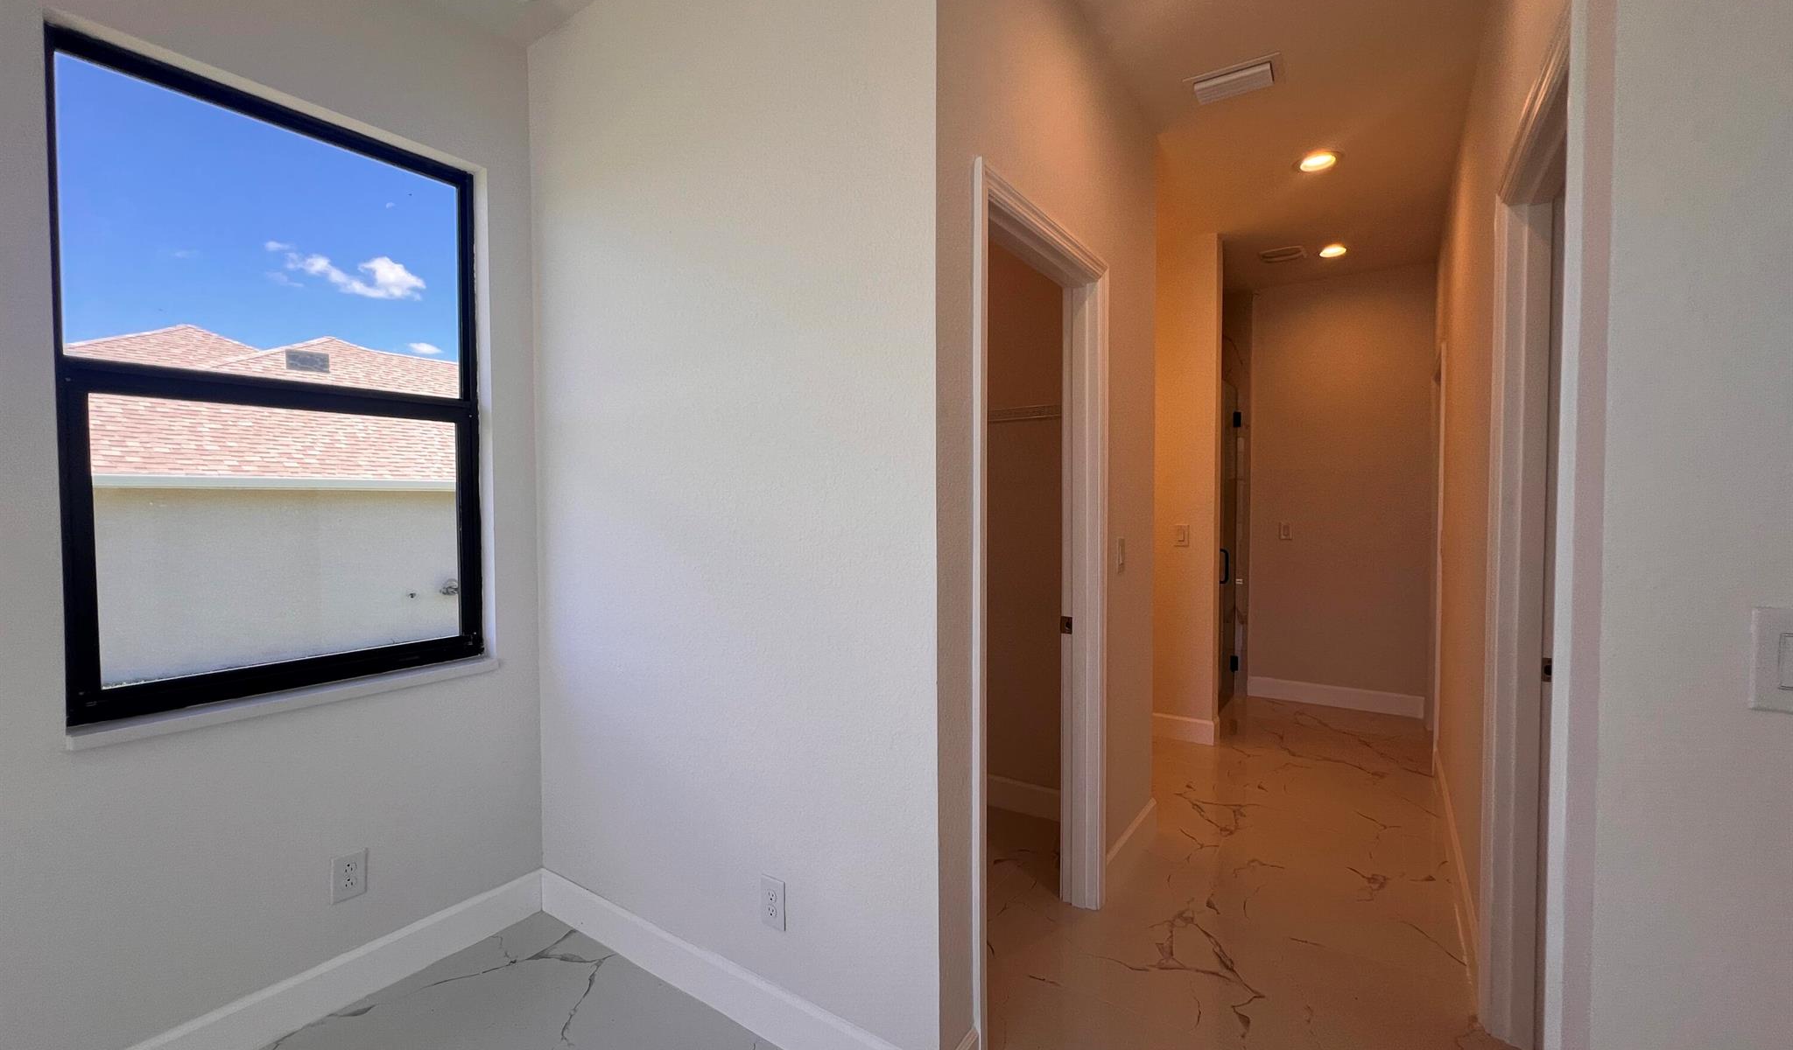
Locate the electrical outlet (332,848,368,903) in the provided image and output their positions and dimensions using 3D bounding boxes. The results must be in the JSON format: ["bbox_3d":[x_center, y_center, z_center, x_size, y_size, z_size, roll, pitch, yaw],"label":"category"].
[{"bbox_3d":[-1.483,0.954,1.827,0.008,0.118,0.075,1,2,36],"label":"electrical outlet"}]

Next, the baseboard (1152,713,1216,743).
[{"bbox_3d":[1.630,1.160,3.870,0.360,0.142,0.016,1,2,35],"label":"baseboard"}]

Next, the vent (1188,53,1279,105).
[{"bbox_3d":[1.179,-1.538,2.354,0.295,0.025,0.190,1,2,33],"label":"vent"}]

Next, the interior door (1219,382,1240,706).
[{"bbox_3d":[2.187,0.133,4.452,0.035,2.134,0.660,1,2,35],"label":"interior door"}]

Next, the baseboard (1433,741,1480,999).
[{"bbox_3d":[2.128,1.211,2.582,0.016,0.134,1.890,1,2,36],"label":"baseboard"}]

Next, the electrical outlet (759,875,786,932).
[{"bbox_3d":[-0.310,0.953,1.694,0.076,0.119,0.008,1,2,32],"label":"electrical outlet"}]

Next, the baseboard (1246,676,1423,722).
[{"bbox_3d":[2.938,1.159,4.545,1.000,0.132,0.016,1,2,35],"label":"baseboard"}]

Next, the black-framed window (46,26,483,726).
[{"bbox_3d":[-1.607,-0.331,1.831,0.070,1.530,0.850,1,2,36],"label":"black-framed window"}]

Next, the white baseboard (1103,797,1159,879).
[{"bbox_3d":[0.876,1.198,2.521,0.016,0.142,0.626,1,2,35],"label":"white baseboard"}]

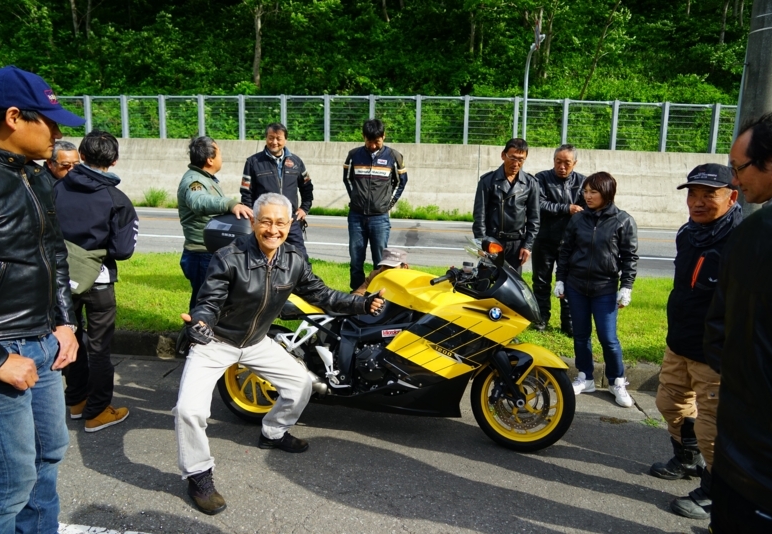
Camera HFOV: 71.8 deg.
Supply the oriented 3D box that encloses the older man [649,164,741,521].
[{"bbox_3d":[1.570,0.333,2.553,0.450,1.620,0.520,-4,10,-28],"label":"older man"}]

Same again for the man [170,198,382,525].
[{"bbox_3d":[-0.530,0.352,2.690,1.050,1.470,0.680,-3,10,-22],"label":"man"}]

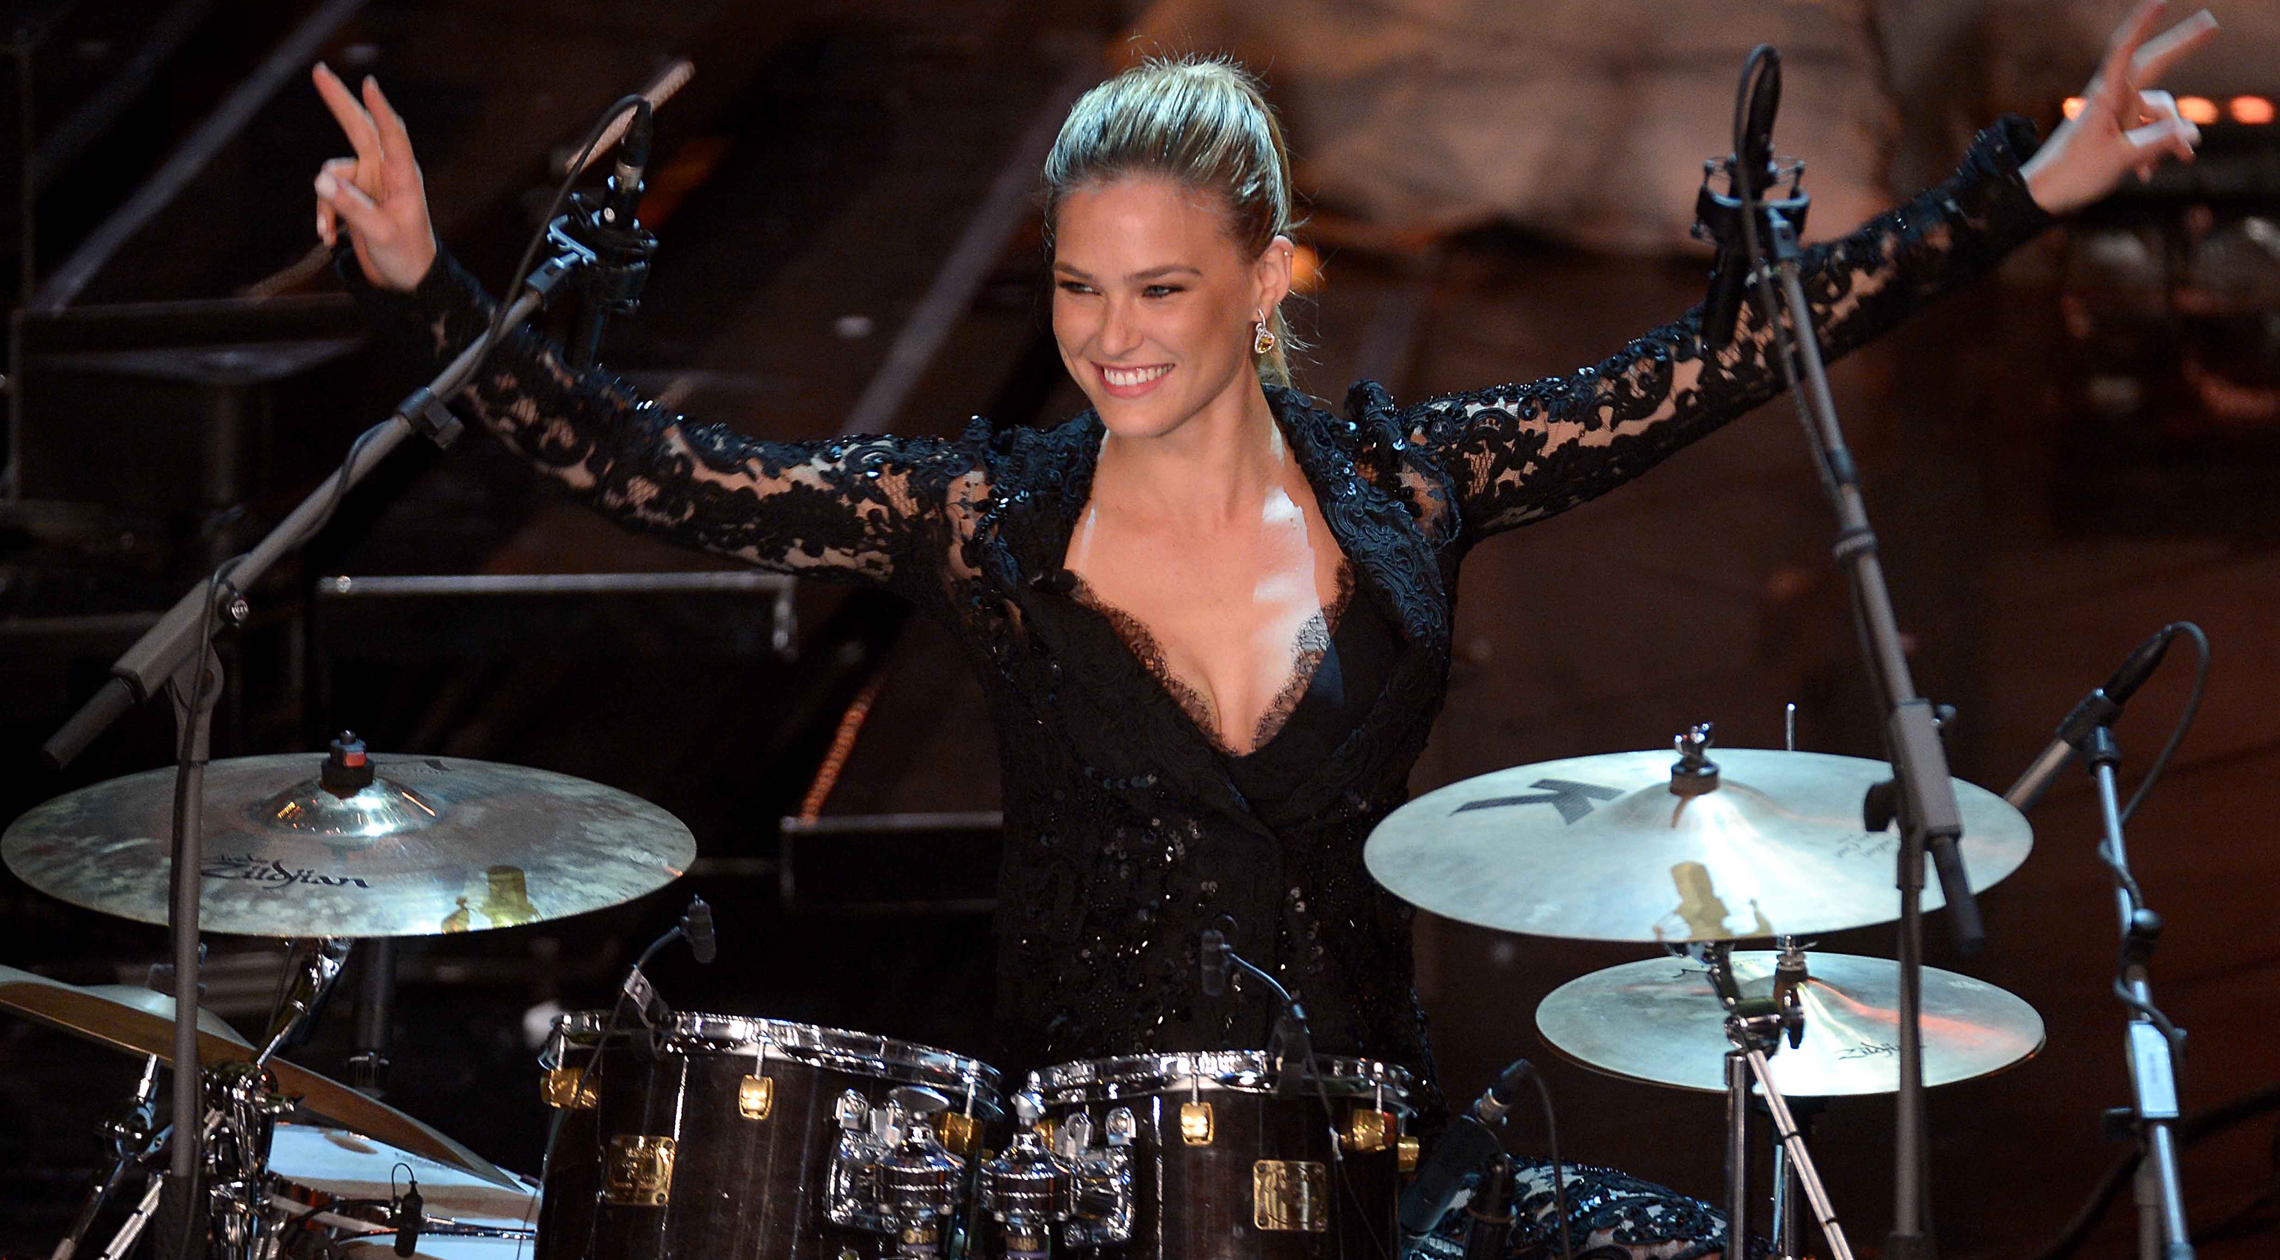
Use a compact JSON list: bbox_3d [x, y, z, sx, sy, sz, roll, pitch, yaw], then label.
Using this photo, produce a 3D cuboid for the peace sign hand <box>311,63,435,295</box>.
[{"bbox_3d":[-0.542,-0.320,17.900,0.090,0.180,0.080,-2,19,39],"label":"peace sign hand"}]

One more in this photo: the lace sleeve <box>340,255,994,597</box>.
[{"bbox_3d":[-0.340,-0.148,17.950,0.450,0.240,0.200,2,16,6],"label":"lace sleeve"}]

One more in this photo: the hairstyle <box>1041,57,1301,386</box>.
[{"bbox_3d":[0.022,-0.290,18.000,0.180,0.220,0.220,7,18,24],"label":"hairstyle"}]

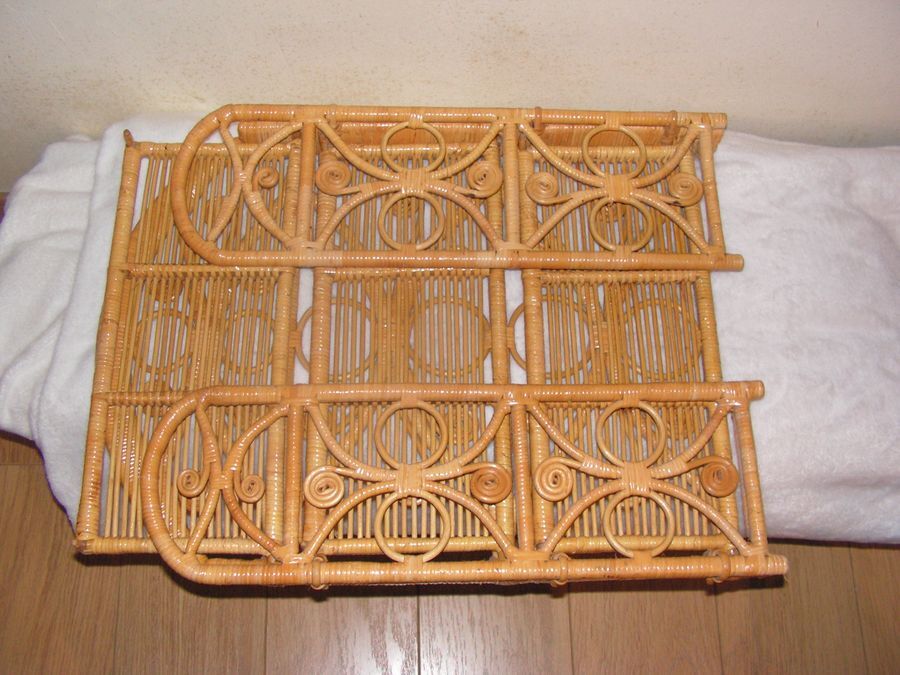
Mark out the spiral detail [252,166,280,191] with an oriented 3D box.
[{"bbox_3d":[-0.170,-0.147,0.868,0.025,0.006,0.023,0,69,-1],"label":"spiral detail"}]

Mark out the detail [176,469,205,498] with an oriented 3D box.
[{"bbox_3d":[-0.212,0.120,0.767,0.022,0.006,0.025,0,69,-1],"label":"detail"}]

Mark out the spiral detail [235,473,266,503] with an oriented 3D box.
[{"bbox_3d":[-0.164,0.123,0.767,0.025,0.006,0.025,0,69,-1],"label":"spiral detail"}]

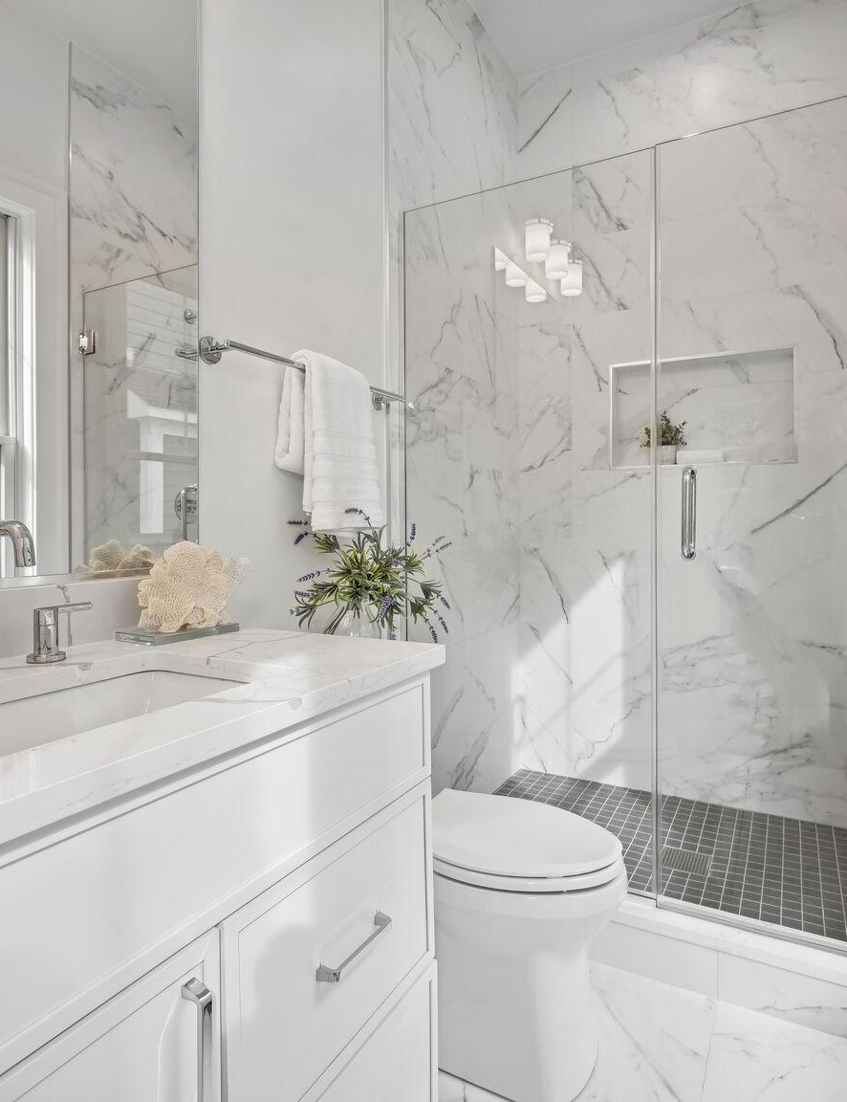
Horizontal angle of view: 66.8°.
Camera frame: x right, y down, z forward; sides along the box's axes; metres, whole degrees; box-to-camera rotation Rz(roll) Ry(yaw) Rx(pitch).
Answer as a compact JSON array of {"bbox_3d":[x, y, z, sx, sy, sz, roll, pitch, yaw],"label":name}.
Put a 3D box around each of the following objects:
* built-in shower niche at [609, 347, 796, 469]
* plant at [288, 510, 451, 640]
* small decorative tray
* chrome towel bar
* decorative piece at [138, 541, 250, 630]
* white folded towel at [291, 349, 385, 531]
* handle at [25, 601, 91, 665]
[{"bbox_3d":[1.078,-0.535,2.513,0.645,0.415,0.100,1,2,29],"label":"built-in shower niche"},{"bbox_3d":[-0.138,0.065,1.525,0.310,0.340,0.340,1,2,29],"label":"plant"},{"bbox_3d":[-0.438,0.146,1.157,0.106,0.013,0.182,1,2,29],"label":"small decorative tray"},{"bbox_3d":[-0.243,-0.410,1.536,0.078,0.057,0.665,1,2,29],"label":"chrome towel bar"},{"bbox_3d":[-0.413,0.061,1.161,0.105,0.152,0.185,1,2,29],"label":"decorative piece"},{"bbox_3d":[-0.213,-0.249,1.568,0.098,0.400,0.300,1,2,29],"label":"white folded towel"},{"bbox_3d":[-0.539,0.119,0.958,0.049,0.081,0.093,1,2,29],"label":"handle"}]

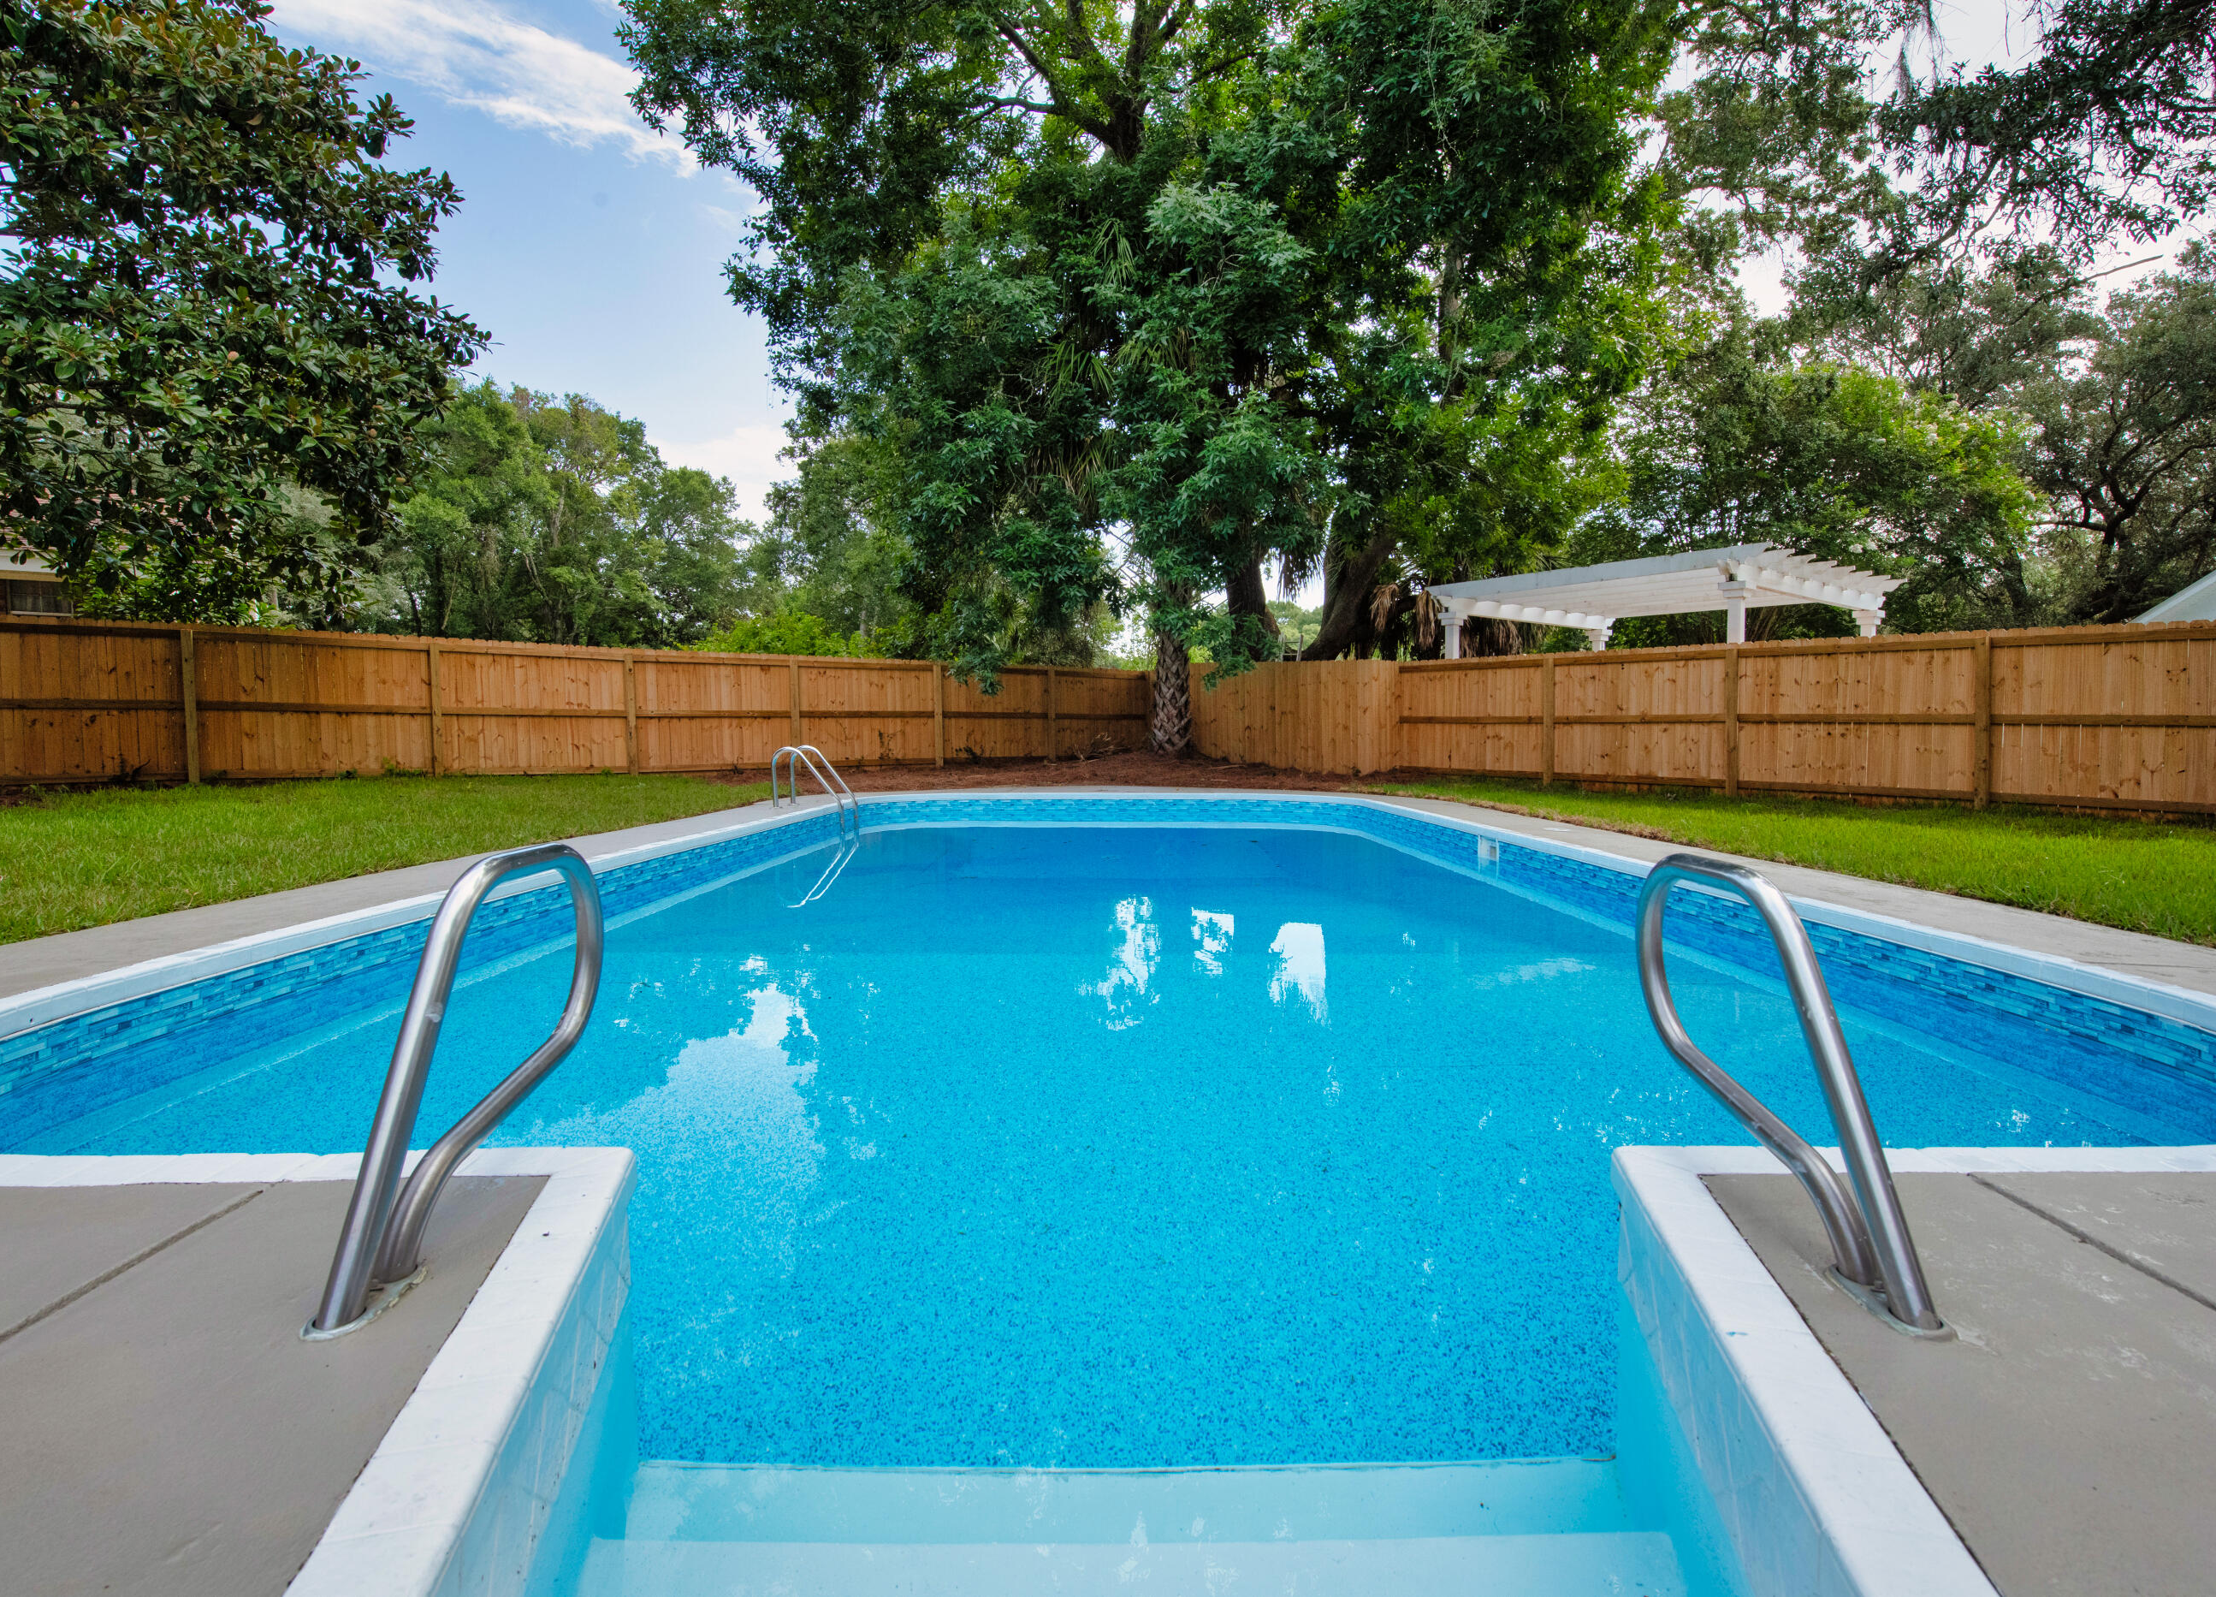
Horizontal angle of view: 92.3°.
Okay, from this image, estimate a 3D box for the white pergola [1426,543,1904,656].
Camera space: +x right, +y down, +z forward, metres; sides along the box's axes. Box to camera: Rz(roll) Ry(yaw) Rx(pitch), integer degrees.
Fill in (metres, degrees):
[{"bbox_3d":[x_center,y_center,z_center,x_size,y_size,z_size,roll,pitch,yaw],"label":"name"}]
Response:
[{"bbox_3d":[8.814,-1.860,17.188,5.509,3.150,5.261,-2,4,-36],"label":"white pergola"}]

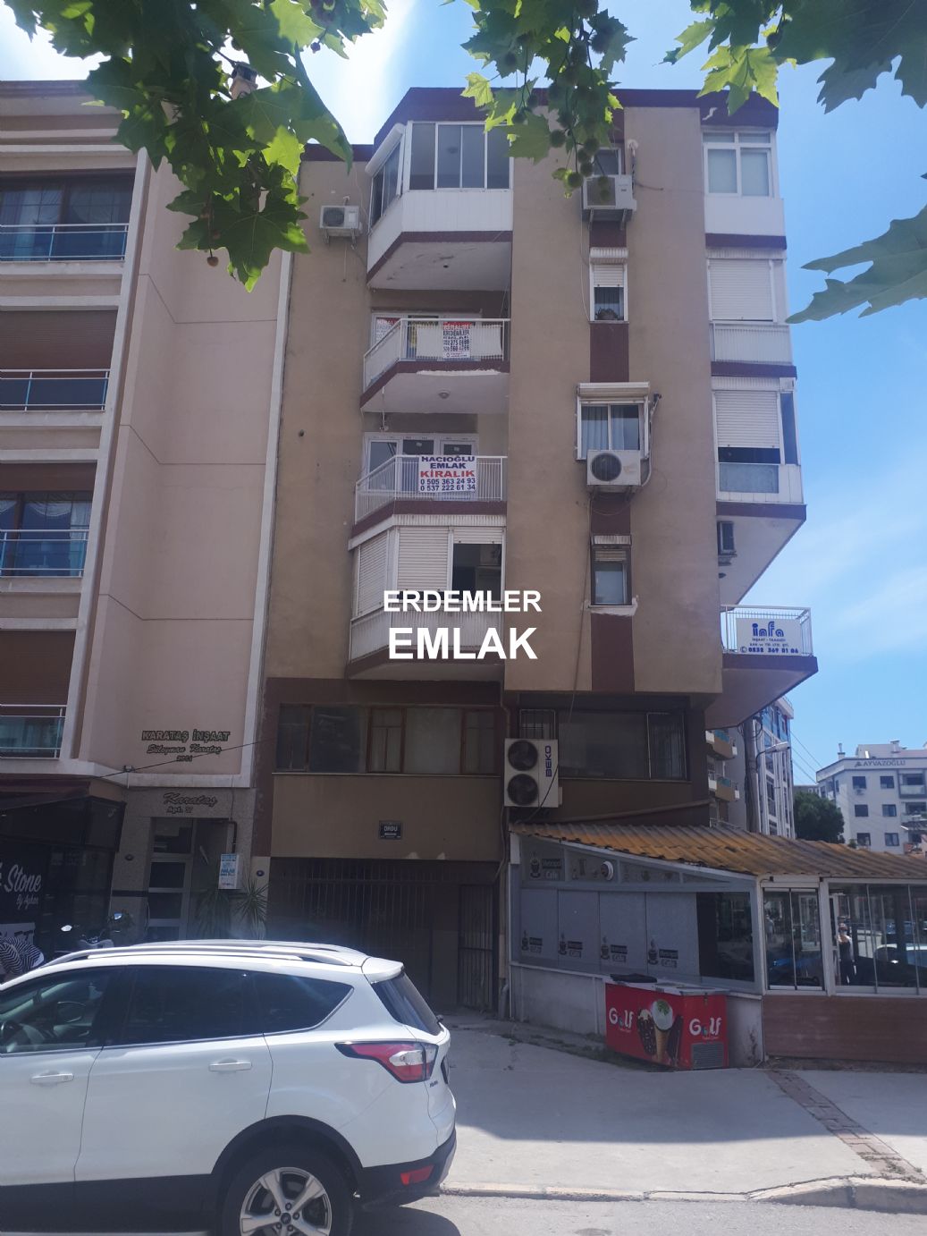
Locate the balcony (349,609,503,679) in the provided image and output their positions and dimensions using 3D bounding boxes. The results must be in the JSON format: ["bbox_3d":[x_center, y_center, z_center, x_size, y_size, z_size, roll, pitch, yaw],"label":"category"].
[{"bbox_3d":[-0.734,0.440,17.213,2.918,1.080,1.588,1,-14,2],"label":"balcony"}]

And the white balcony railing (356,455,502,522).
[{"bbox_3d":[-0.669,-2.202,17.956,2.874,1.156,1.482,1,-14,1],"label":"white balcony railing"}]

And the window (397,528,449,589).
[{"bbox_3d":[-0.704,-1.041,16.823,0.885,1.132,0.080,1,-15,1],"label":"window"}]

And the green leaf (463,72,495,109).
[{"bbox_3d":[0.037,-1.272,2.324,0.073,0.078,0.045,1,-12,1],"label":"green leaf"}]

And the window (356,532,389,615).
[{"bbox_3d":[-1.661,-0.797,17.500,0.060,1.372,1.069,10,-16,-31],"label":"window"}]

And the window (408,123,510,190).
[{"bbox_3d":[-0.073,-9.299,19.510,2.076,1.569,0.120,1,-12,1],"label":"window"}]

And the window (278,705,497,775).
[{"bbox_3d":[-1.407,2.238,17.657,4.020,1.244,0.158,1,-14,1],"label":"window"}]

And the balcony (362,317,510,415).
[{"bbox_3d":[-0.606,-5.055,19.413,3.070,1.162,1.780,1,-12,1],"label":"balcony"}]

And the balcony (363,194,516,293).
[{"bbox_3d":[-0.516,-7.521,19.202,2.906,1.127,1.436,1,-15,1],"label":"balcony"}]

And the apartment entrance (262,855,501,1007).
[{"bbox_3d":[-1.438,5.541,16.977,4.050,2.529,0.494,1,-14,1],"label":"apartment entrance"}]

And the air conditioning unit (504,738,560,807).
[{"bbox_3d":[1.201,2.783,17.198,0.950,1.200,0.370,1,-14,1],"label":"air conditioning unit"}]

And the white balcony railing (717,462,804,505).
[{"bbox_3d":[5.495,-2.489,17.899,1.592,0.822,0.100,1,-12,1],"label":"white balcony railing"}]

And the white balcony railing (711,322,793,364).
[{"bbox_3d":[5.321,-5.085,17.795,1.489,0.827,0.100,1,-15,1],"label":"white balcony railing"}]

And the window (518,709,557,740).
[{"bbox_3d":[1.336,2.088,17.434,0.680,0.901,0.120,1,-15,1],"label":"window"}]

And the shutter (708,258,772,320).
[{"bbox_3d":[5.408,-6.348,18.782,1.241,1.327,0.120,1,-12,1],"label":"shutter"}]

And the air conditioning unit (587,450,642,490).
[{"bbox_3d":[2.739,-2.678,17.640,0.965,0.676,0.360,1,-12,1],"label":"air conditioning unit"}]

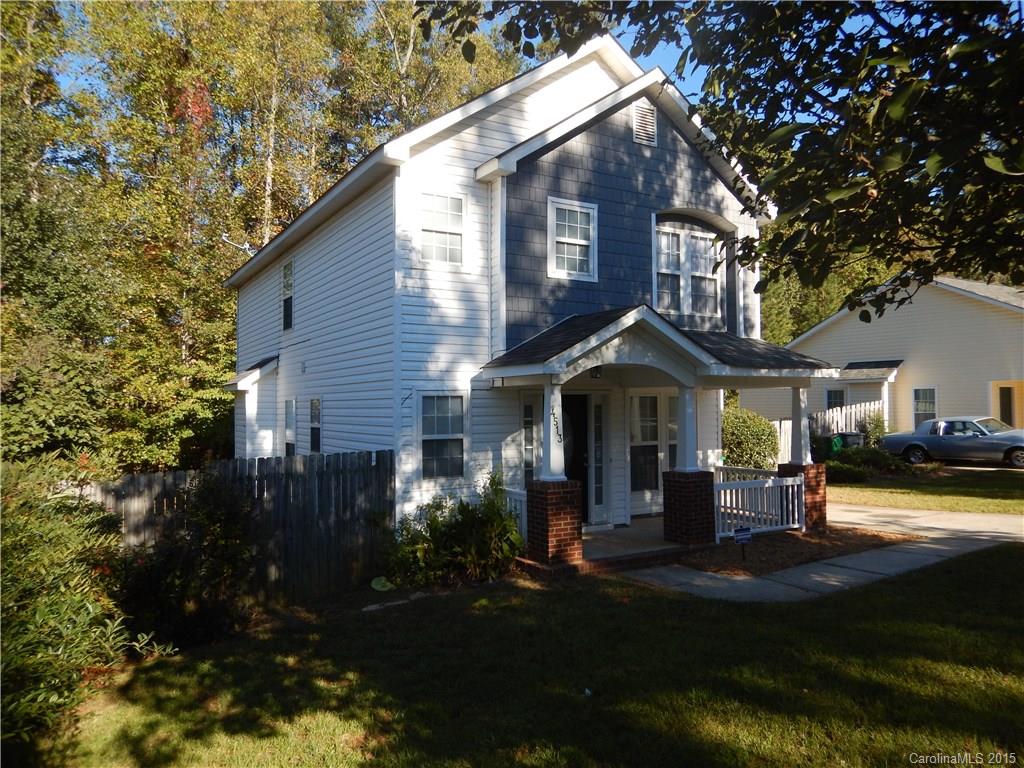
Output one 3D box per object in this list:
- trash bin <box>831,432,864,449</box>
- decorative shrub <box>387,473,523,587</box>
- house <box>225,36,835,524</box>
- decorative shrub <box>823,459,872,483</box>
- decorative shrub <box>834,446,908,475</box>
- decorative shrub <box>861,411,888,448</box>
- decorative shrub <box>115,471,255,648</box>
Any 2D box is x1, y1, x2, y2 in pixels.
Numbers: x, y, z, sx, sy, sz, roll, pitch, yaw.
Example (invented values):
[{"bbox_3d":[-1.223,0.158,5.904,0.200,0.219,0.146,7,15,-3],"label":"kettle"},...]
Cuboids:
[{"bbox_3d":[10.877,2.090,23.000,0.656,1.004,0.755,0,-2,-12],"label":"trash bin"},{"bbox_3d":[-0.769,1.896,9.550,1.609,1.353,0.850,1,-2,-32],"label":"decorative shrub"},{"bbox_3d":[-1.150,-1.363,15.718,7.560,8.150,13.100,1,-2,-32],"label":"house"},{"bbox_3d":[8.796,2.295,18.800,1.154,0.484,1.096,1,-2,-32],"label":"decorative shrub"},{"bbox_3d":[10.356,2.174,20.500,1.669,0.680,1.836,1,-2,-32],"label":"decorative shrub"},{"bbox_3d":[12.300,1.711,24.100,0.803,1.621,0.803,1,-2,-32],"label":"decorative shrub"},{"bbox_3d":[-3.402,1.720,7.400,1.150,1.611,1.250,1,-2,-32],"label":"decorative shrub"}]

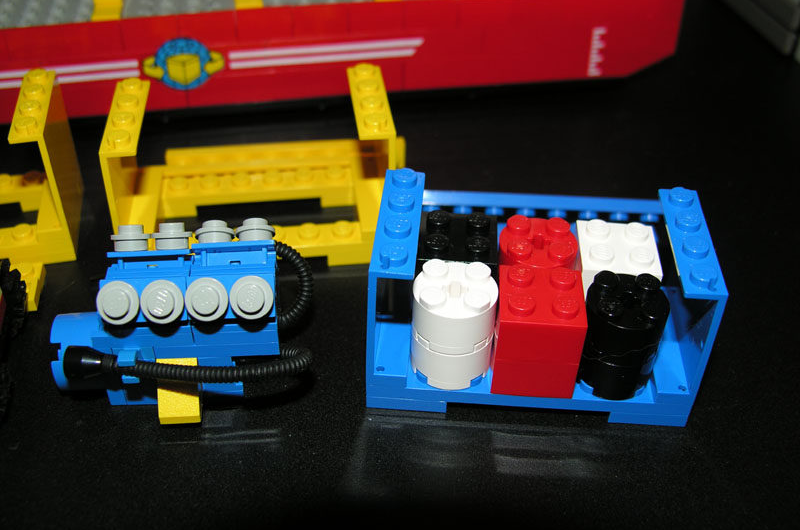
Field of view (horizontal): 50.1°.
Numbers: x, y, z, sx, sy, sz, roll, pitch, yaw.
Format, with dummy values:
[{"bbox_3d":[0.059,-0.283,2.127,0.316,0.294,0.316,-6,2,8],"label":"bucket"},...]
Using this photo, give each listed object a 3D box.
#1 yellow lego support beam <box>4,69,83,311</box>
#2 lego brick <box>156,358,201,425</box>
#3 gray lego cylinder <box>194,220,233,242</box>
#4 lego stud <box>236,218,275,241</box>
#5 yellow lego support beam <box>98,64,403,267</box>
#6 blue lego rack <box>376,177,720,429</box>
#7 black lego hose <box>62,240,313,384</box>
[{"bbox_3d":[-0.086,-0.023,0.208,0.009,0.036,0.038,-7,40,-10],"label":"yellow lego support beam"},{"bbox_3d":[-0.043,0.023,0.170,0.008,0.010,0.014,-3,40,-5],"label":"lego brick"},{"bbox_3d":[-0.037,-0.006,0.172,0.008,0.008,0.005,-3,80,-5],"label":"gray lego cylinder"},{"bbox_3d":[-0.029,-0.007,0.172,0.008,0.008,0.005,-3,80,-5],"label":"lego stud"},{"bbox_3d":[-0.035,-0.023,0.207,0.064,0.037,0.032,-4,39,-7],"label":"yellow lego support beam"},{"bbox_3d":[0.027,0.006,0.173,0.064,0.037,0.032,3,39,2],"label":"blue lego rack"},{"bbox_3d":[-0.040,0.009,0.163,0.047,0.015,0.026,-2,39,-5],"label":"black lego hose"}]

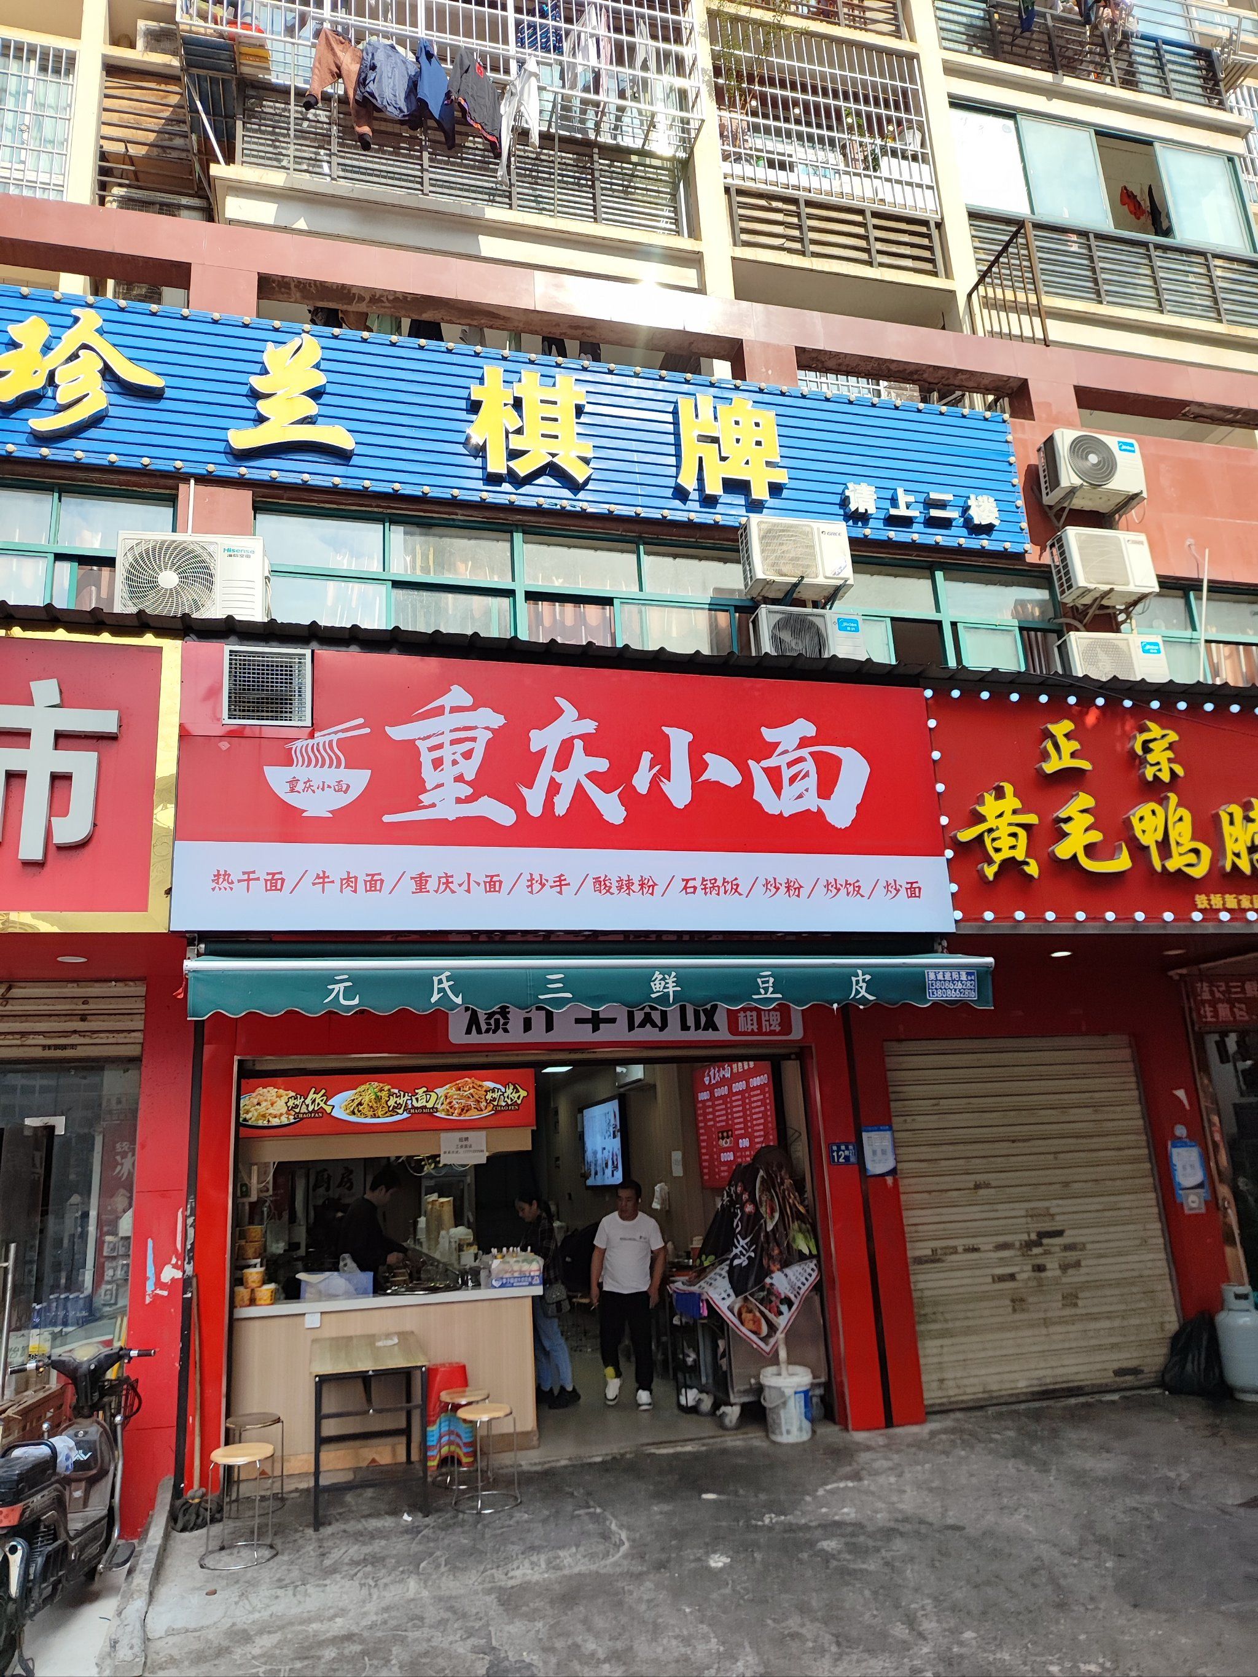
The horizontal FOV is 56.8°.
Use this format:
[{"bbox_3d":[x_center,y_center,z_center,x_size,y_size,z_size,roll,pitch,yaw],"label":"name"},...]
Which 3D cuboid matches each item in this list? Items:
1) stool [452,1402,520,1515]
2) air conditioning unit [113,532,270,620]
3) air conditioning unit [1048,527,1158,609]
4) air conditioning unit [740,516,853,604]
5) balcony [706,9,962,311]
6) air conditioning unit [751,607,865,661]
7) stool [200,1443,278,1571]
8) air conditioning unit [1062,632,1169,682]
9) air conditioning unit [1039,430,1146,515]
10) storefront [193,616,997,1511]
[{"bbox_3d":[-0.802,3.467,6.518,0.370,0.465,0.370,1,-17,-15],"label":"stool"},{"bbox_3d":[-2.861,-1.642,7.687,0.914,0.620,0.330,1,-17,-15],"label":"air conditioning unit"},{"bbox_3d":[4.064,-2.324,10.008,0.798,0.534,0.310,1,-17,-15],"label":"air conditioning unit"},{"bbox_3d":[1.310,-2.204,9.222,0.827,0.531,0.310,1,-17,-15],"label":"air conditioning unit"},{"bbox_3d":[1.896,-6.871,12.409,2.510,3.253,1.200,1,-17,-15],"label":"balcony"},{"bbox_3d":[1.377,-1.436,8.982,0.814,0.570,0.310,1,-17,-15],"label":"air conditioning unit"},{"bbox_3d":[-1.940,3.328,5.818,0.370,0.465,0.370,1,-17,-15],"label":"stool"},{"bbox_3d":[3.986,-1.354,9.597,0.882,0.580,0.280,1,-17,-15],"label":"air conditioning unit"},{"bbox_3d":[4.038,-3.207,10.202,0.866,0.586,0.280,1,-17,-15],"label":"air conditioning unit"},{"bbox_3d":[-0.315,1.403,6.915,4.440,4.590,1.850,1,-17,-15],"label":"storefront"}]

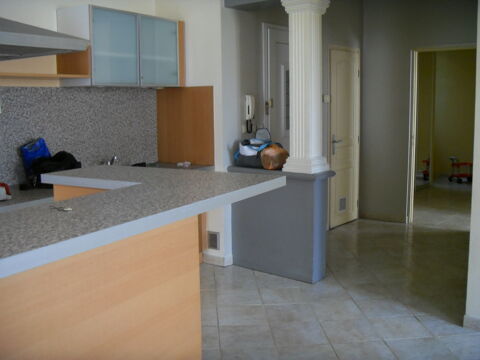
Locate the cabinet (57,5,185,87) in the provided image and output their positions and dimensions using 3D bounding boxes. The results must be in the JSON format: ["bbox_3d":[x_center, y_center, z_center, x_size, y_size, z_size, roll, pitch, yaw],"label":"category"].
[{"bbox_3d":[-0.926,-1.040,4.395,0.335,0.573,1.077,4,10,33],"label":"cabinet"}]

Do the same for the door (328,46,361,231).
[{"bbox_3d":[1.218,-0.474,6.318,0.050,2.030,0.741,6,11,38],"label":"door"}]

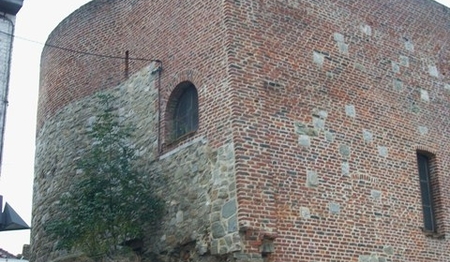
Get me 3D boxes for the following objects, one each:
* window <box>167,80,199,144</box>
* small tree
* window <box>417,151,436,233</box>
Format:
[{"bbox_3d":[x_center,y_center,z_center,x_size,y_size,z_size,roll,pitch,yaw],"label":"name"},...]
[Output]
[{"bbox_3d":[-0.740,-0.360,13.322,0.220,1.120,1.050,13,-25,-36],"label":"window"},{"bbox_3d":[-2.260,0.832,13.117,2.150,3.100,2.000,-3,-20,0],"label":"small tree"},{"bbox_3d":[4.300,1.324,14.818,0.620,1.760,0.200,12,-25,-35],"label":"window"}]

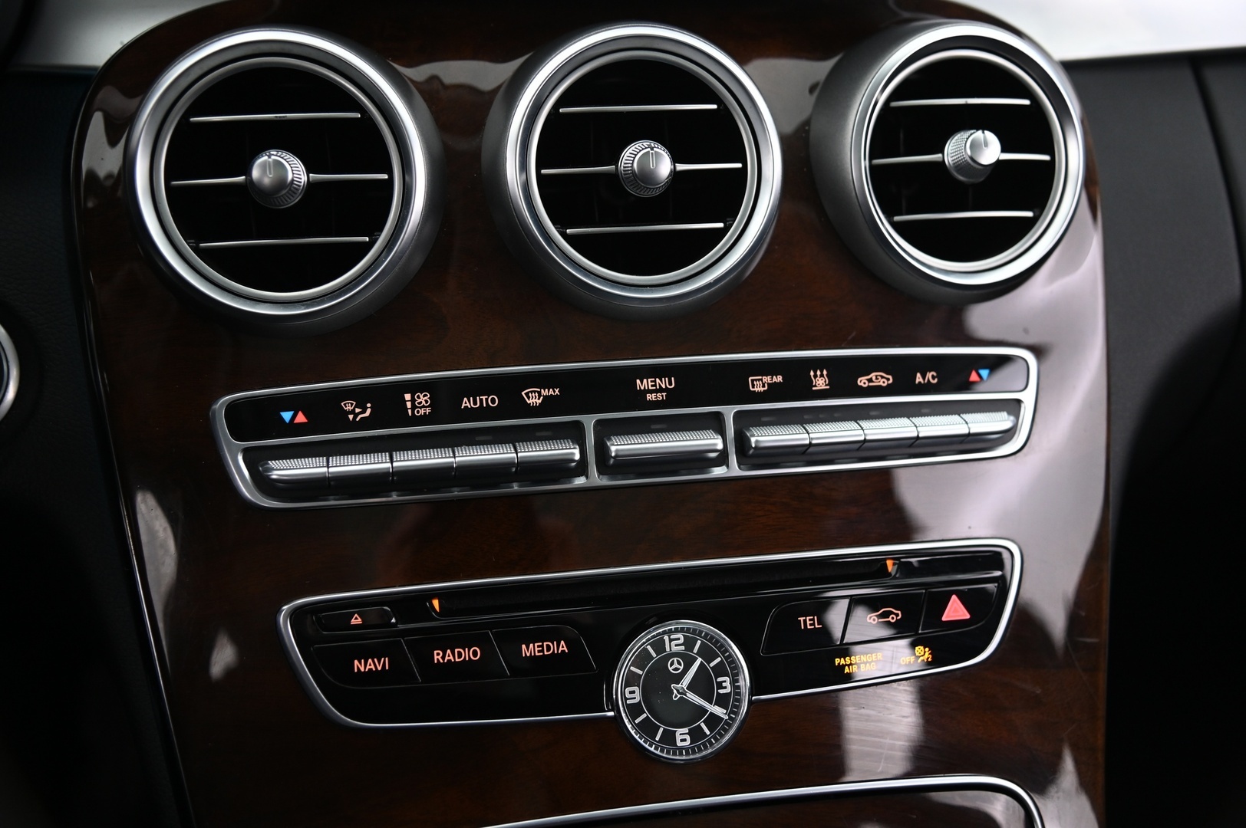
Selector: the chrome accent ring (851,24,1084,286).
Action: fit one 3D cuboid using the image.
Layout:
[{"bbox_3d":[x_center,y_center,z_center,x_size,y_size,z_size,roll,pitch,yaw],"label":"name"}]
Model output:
[{"bbox_3d":[0.102,-0.075,0.409,0.077,0.077,0.010,-5,5,-16],"label":"chrome accent ring"}]

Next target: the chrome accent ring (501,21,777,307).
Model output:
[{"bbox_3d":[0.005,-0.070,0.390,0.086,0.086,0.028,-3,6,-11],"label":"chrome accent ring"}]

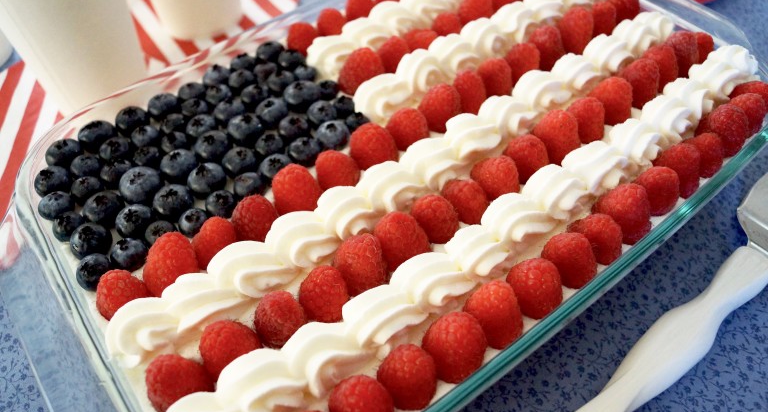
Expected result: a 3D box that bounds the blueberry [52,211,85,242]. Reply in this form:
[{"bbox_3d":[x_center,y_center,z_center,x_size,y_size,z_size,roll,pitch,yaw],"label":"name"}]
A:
[{"bbox_3d":[-0.134,0.009,0.243,0.013,0.011,0.013,-2,53,2],"label":"blueberry"}]

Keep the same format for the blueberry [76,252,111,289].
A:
[{"bbox_3d":[-0.116,0.026,0.229,0.014,0.011,0.014,-1,54,2],"label":"blueberry"}]

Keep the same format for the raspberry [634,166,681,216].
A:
[{"bbox_3d":[0.114,-0.006,0.241,0.019,0.021,0.019,-2,53,2],"label":"raspberry"}]

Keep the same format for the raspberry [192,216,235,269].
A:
[{"bbox_3d":[-0.068,0.015,0.229,0.019,0.022,0.019,-1,54,2],"label":"raspberry"}]

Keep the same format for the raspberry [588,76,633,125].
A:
[{"bbox_3d":[0.106,-0.049,0.271,0.019,0.023,0.019,-3,53,4],"label":"raspberry"}]

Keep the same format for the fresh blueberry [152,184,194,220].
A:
[{"bbox_3d":[-0.095,-0.001,0.260,0.017,0.015,0.017,-3,53,4],"label":"fresh blueberry"}]

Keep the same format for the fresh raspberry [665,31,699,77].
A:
[{"bbox_3d":[0.148,-0.075,0.286,0.017,0.021,0.017,-32,57,-18],"label":"fresh raspberry"}]

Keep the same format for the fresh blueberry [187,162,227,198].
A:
[{"bbox_3d":[-0.079,-0.011,0.257,0.016,0.013,0.016,-1,52,2],"label":"fresh blueberry"}]

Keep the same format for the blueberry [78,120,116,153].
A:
[{"bbox_3d":[-0.143,-0.035,0.288,0.017,0.014,0.017,-32,56,-18],"label":"blueberry"}]

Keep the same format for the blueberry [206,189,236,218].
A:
[{"bbox_3d":[-0.071,-0.001,0.250,0.013,0.011,0.013,-1,52,2],"label":"blueberry"}]

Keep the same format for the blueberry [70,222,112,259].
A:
[{"bbox_3d":[-0.120,0.014,0.237,0.016,0.013,0.016,-1,54,2],"label":"blueberry"}]

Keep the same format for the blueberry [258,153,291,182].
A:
[{"bbox_3d":[-0.049,-0.017,0.257,0.014,0.012,0.014,-1,54,2],"label":"blueberry"}]

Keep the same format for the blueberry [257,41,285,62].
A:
[{"bbox_3d":[-0.062,-0.085,0.317,0.015,0.011,0.015,-2,53,2],"label":"blueberry"}]

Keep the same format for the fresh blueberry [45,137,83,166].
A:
[{"bbox_3d":[-0.157,-0.026,0.282,0.016,0.013,0.016,-32,56,-18],"label":"fresh blueberry"}]

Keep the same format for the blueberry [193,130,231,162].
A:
[{"bbox_3d":[-0.086,-0.030,0.287,0.017,0.013,0.017,-2,53,3],"label":"blueberry"}]

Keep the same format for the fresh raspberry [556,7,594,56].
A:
[{"bbox_3d":[0.101,-0.092,0.305,0.020,0.023,0.020,-2,53,2],"label":"fresh raspberry"}]

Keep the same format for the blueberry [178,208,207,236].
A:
[{"bbox_3d":[-0.083,0.007,0.251,0.013,0.011,0.013,-2,52,3],"label":"blueberry"}]

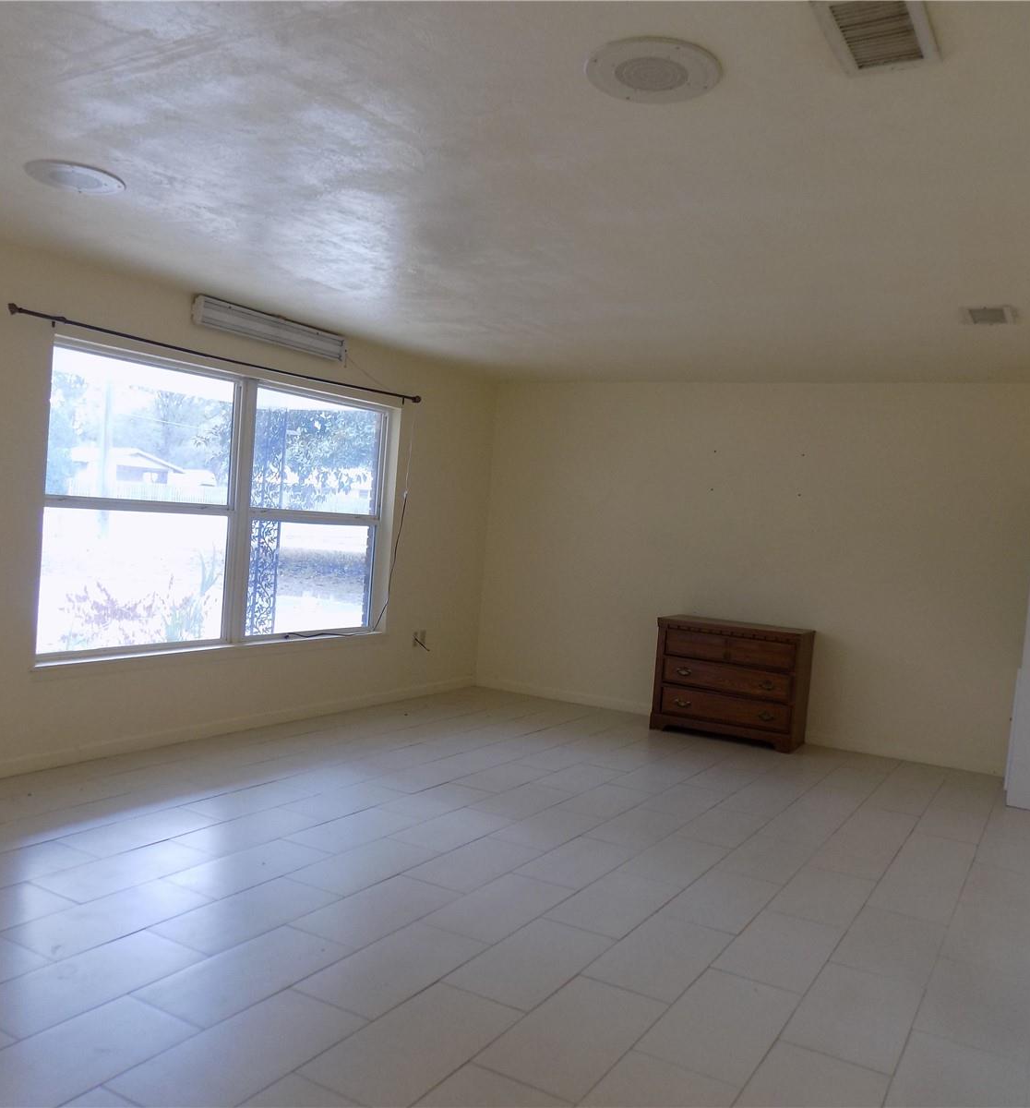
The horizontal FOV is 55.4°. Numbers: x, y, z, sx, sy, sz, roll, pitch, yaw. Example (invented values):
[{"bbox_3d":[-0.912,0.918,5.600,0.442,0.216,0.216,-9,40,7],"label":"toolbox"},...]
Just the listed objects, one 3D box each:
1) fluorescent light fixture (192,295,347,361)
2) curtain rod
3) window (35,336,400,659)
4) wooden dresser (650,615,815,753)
[{"bbox_3d":[-1.416,-1.316,5.810,0.101,0.161,1.200,5,3,30],"label":"fluorescent light fixture"},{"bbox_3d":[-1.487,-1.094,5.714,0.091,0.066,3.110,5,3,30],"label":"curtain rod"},{"bbox_3d":[-1.610,-0.248,5.888,0.121,1.593,2.710,5,3,30],"label":"window"},{"bbox_3d":[1.495,0.867,6.755,0.983,0.778,0.444,5,3,30],"label":"wooden dresser"}]

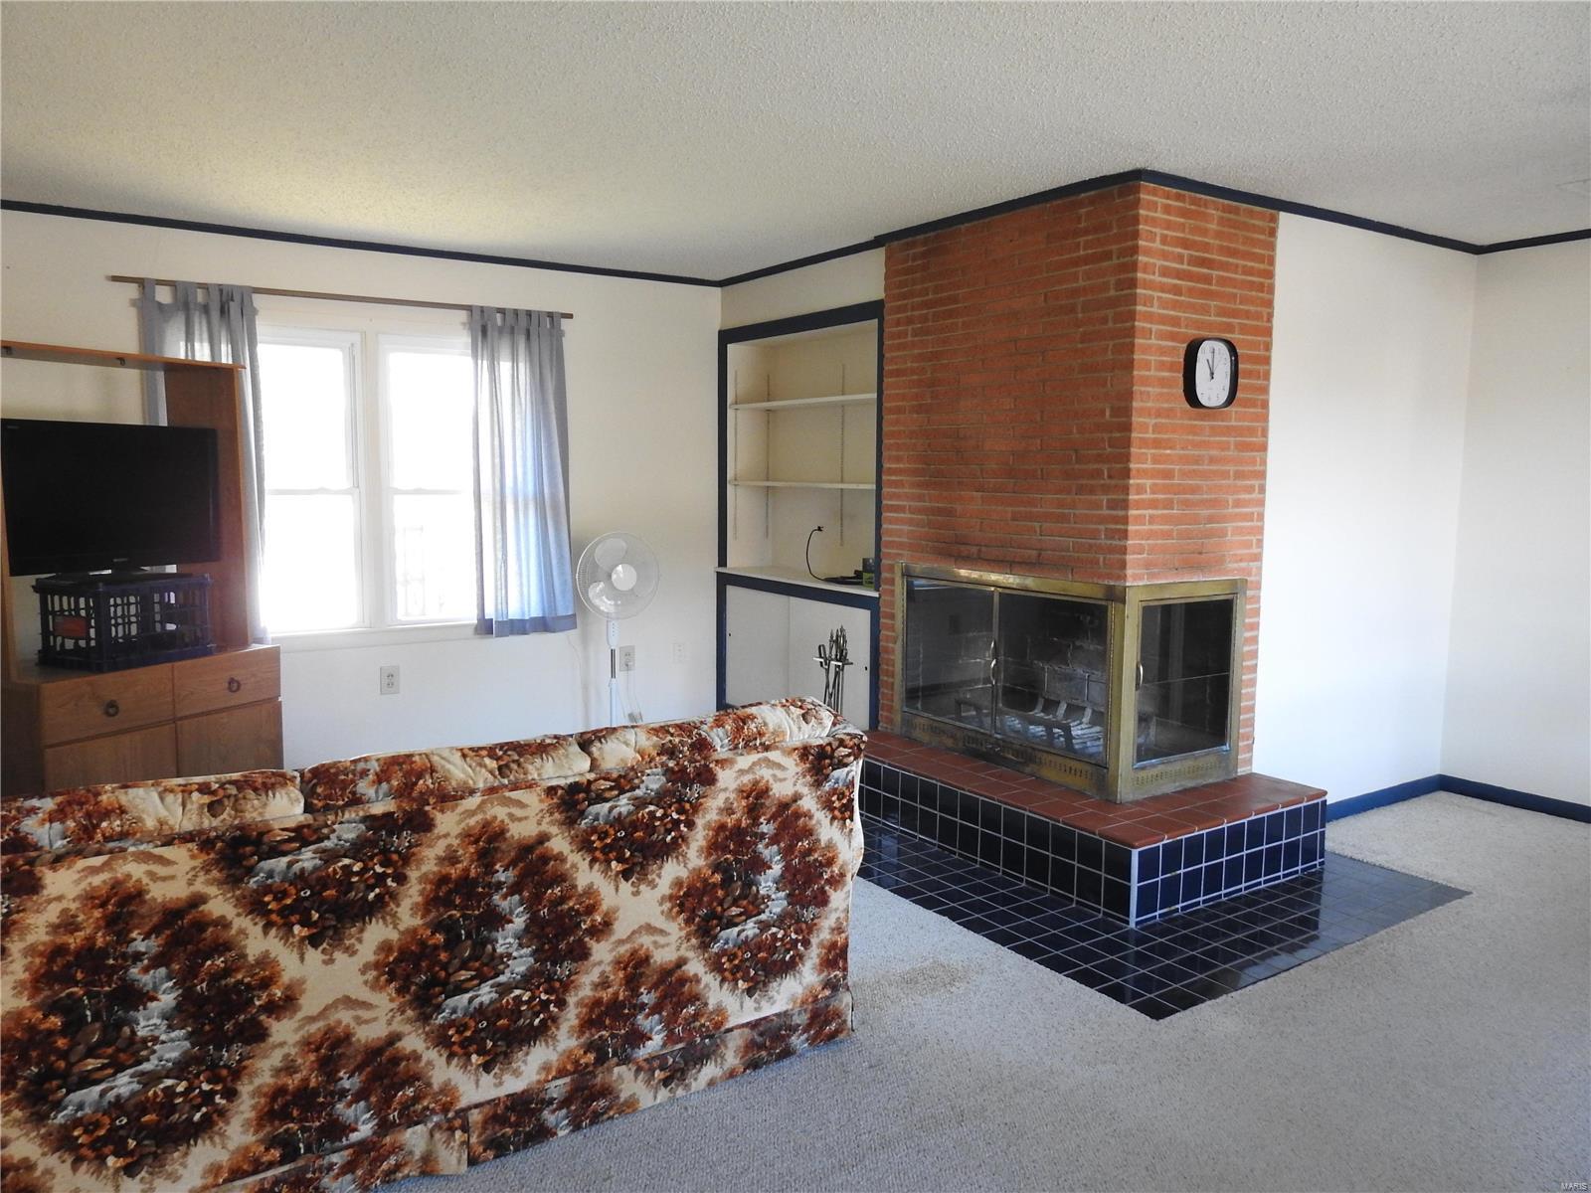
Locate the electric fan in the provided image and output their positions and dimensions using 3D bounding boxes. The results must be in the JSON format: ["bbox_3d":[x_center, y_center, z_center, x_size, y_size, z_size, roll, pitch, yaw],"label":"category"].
[{"bbox_3d":[-0.868,0.271,5.442,0.434,1.178,0.364,-3,7,-29],"label":"electric fan"}]

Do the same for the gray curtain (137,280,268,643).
[{"bbox_3d":[-2.446,-0.525,4.591,0.442,1.510,0.101,-4,7,-34],"label":"gray curtain"}]

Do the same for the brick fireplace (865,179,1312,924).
[{"bbox_3d":[1.065,-0.246,4.446,1.096,2.444,1.727,-4,7,-34],"label":"brick fireplace"}]

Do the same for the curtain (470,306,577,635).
[{"bbox_3d":[-1.301,-0.592,5.358,0.531,1.562,0.101,-4,7,-34],"label":"curtain"}]

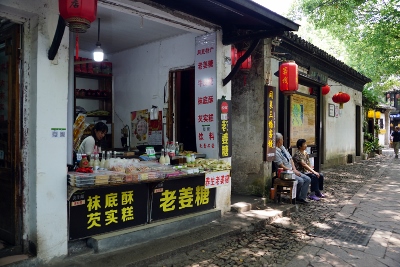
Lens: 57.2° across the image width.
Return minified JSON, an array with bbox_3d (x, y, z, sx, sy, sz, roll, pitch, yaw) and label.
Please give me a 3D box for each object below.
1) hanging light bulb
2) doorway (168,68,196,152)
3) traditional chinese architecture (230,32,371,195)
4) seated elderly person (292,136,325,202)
[{"bbox_3d":[-1.285,-1.188,4.660,0.130,0.550,0.130,0,0,0],"label":"hanging light bulb"},{"bbox_3d":[-0.226,0.047,5.380,0.650,2.030,0.120,0,-1,43],"label":"doorway"},{"bbox_3d":[3.248,-0.467,12.161,3.200,3.500,10.600,0,0,35],"label":"traditional chinese architecture"},{"bbox_3d":[2.070,0.678,7.000,0.620,1.150,0.450,0,0,22],"label":"seated elderly person"}]

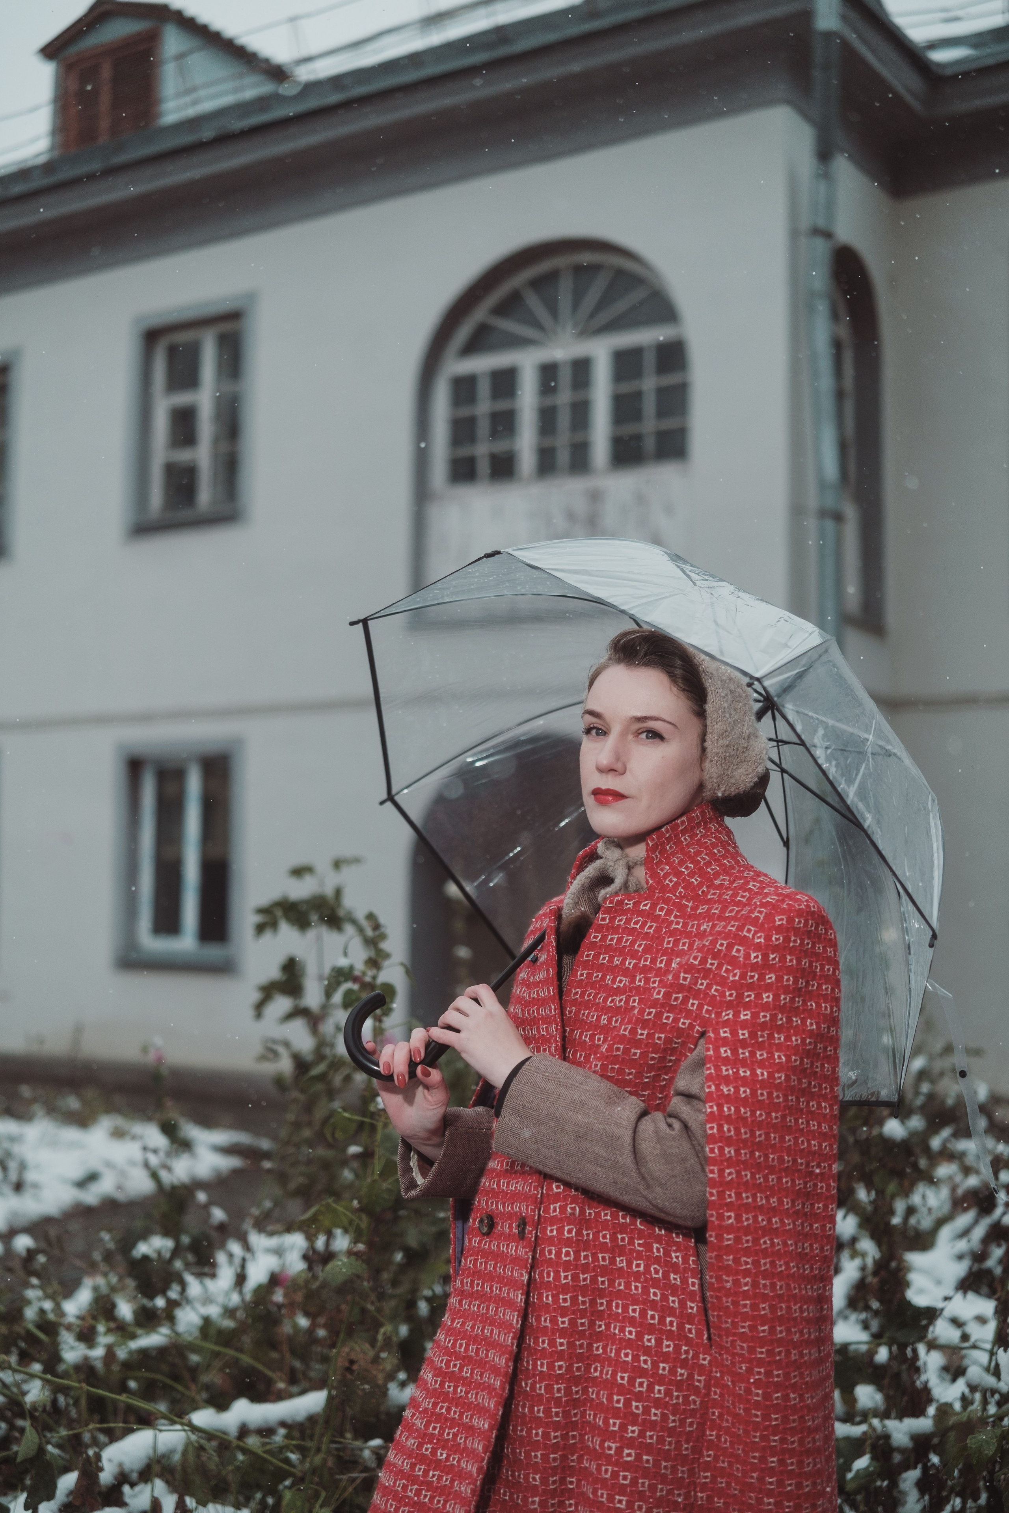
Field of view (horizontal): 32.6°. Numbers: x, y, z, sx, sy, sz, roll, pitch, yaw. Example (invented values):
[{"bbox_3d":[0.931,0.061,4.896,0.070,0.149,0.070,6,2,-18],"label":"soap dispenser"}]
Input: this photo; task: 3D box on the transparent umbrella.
[{"bbox_3d":[0.133,0.121,2.000,0.810,0.830,0.830,-43,0,-30],"label":"transparent umbrella"}]

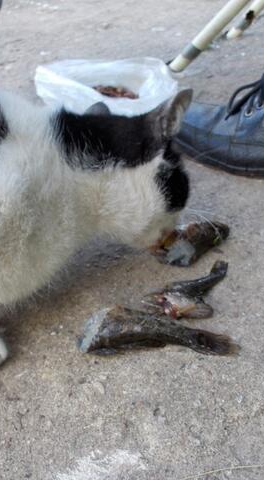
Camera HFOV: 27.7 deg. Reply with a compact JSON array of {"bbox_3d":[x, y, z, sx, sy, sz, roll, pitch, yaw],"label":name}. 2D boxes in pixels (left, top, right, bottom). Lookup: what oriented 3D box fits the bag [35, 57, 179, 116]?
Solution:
[{"bbox_3d":[-0.033,-0.194,0.700,0.175,0.050,0.140,0,39,0],"label":"bag"}]

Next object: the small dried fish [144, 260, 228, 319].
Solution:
[{"bbox_3d":[0.044,0.041,0.437,0.075,0.016,0.036,-23,44,-26],"label":"small dried fish"}]

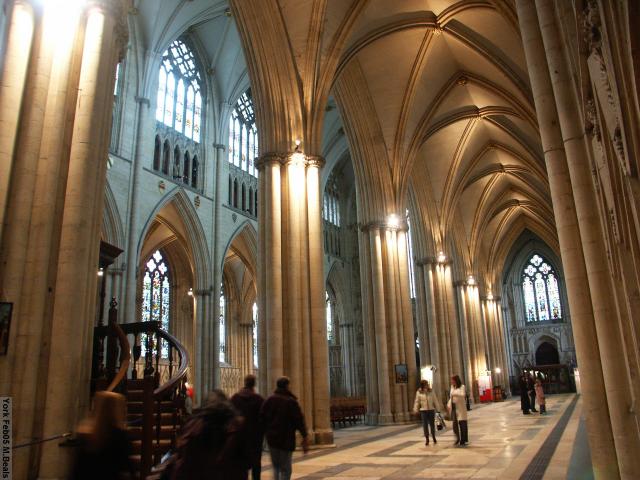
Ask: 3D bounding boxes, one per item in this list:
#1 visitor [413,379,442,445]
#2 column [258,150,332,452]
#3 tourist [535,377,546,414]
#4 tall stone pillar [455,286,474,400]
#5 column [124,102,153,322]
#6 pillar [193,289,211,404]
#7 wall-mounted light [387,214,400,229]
[{"bbox_3d":[2.730,4.415,13.339,0.620,1.600,0.420,2,-16,-14],"label":"visitor"},{"bbox_3d":[-0.832,1.570,14.705,2.050,8.000,2.050,-9,-17,26],"label":"column"},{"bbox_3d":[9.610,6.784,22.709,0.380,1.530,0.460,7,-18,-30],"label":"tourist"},{"bbox_3d":[10.201,6.935,35.745,1.900,7.800,1.900,-9,-17,26],"label":"tall stone pillar"},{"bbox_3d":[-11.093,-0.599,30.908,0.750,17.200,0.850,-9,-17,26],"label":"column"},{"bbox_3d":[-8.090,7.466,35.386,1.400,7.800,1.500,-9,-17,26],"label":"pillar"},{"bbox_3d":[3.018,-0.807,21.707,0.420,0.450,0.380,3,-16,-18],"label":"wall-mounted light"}]

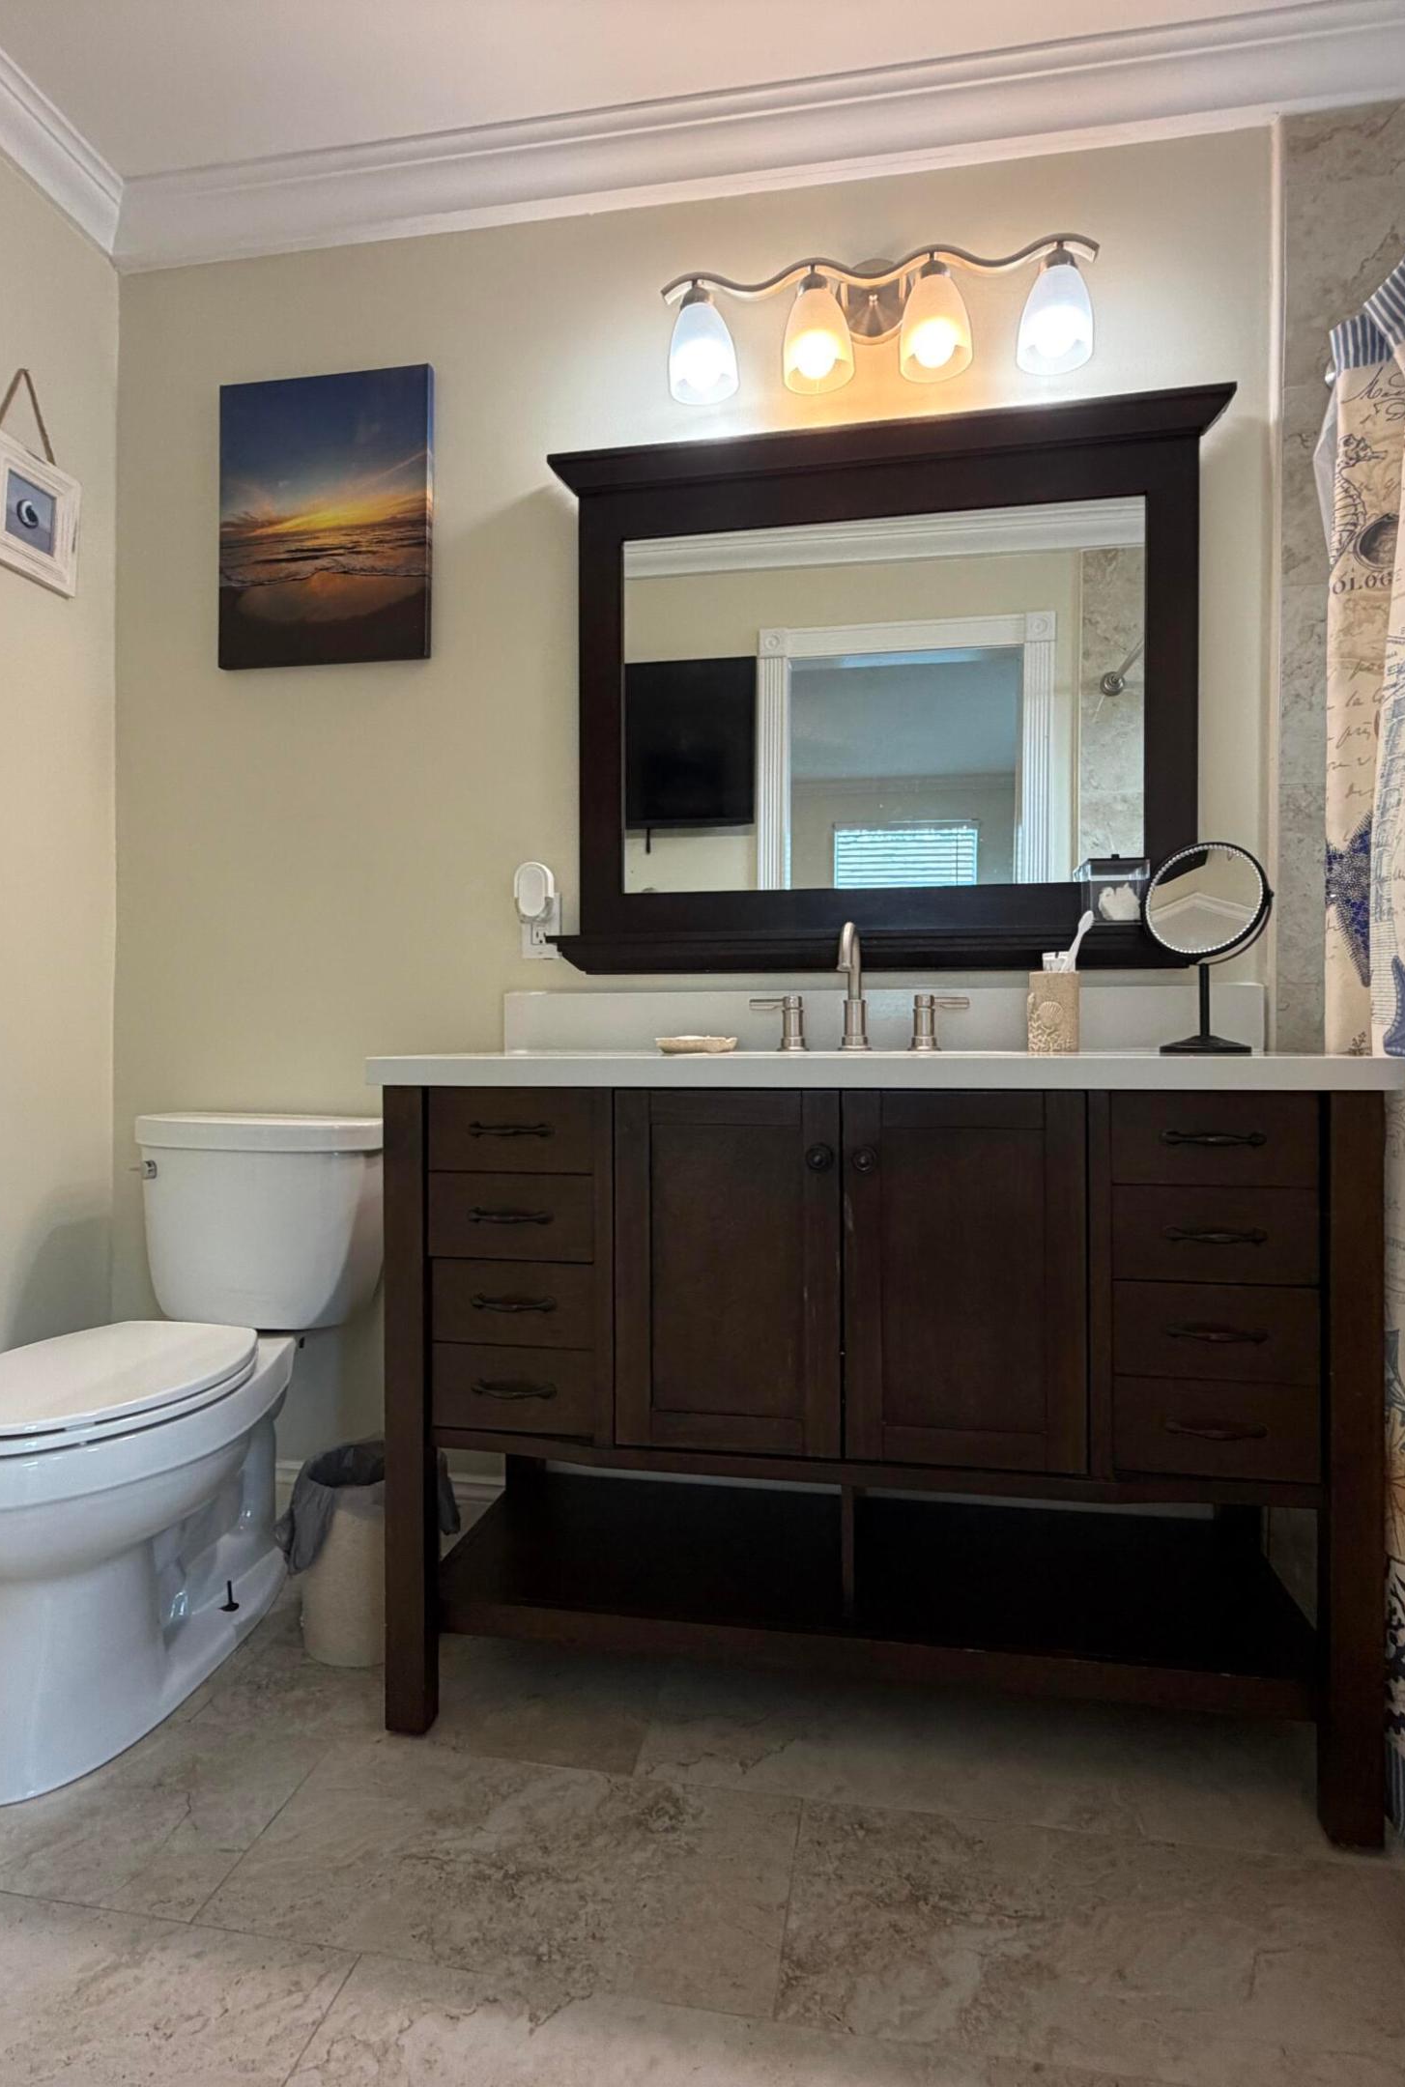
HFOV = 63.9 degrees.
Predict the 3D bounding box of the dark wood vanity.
[{"bbox_3d":[0.222,0.482,1.622,1.203,0.852,0.506,0,0,10],"label":"dark wood vanity"}]

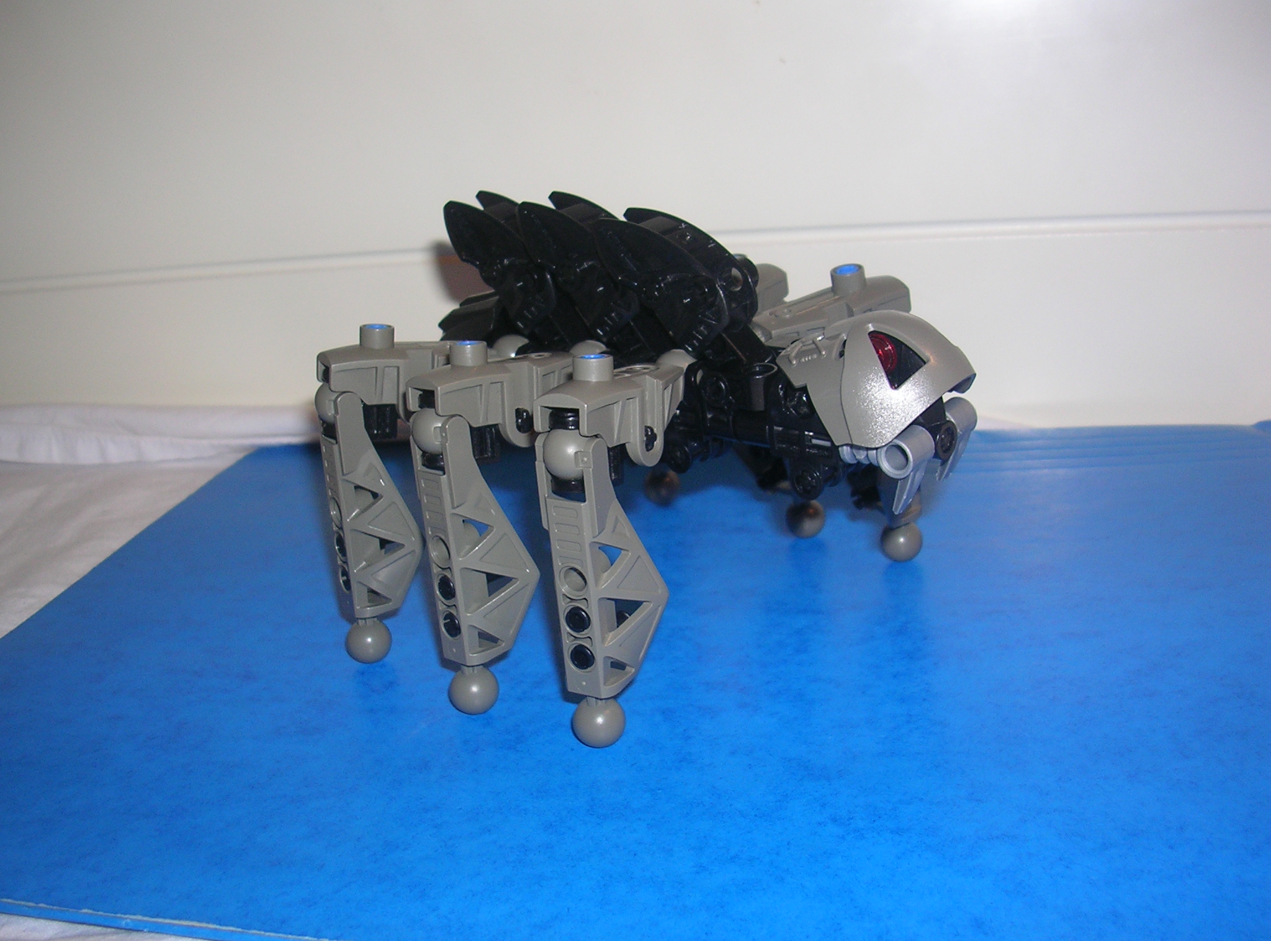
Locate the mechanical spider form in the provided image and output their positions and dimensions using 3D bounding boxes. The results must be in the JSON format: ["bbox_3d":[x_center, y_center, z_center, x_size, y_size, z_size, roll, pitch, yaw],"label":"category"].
[{"bbox_3d":[0.006,-0.012,0.313,0.148,0.097,0.131,12,24,39],"label":"mechanical spider form"}]

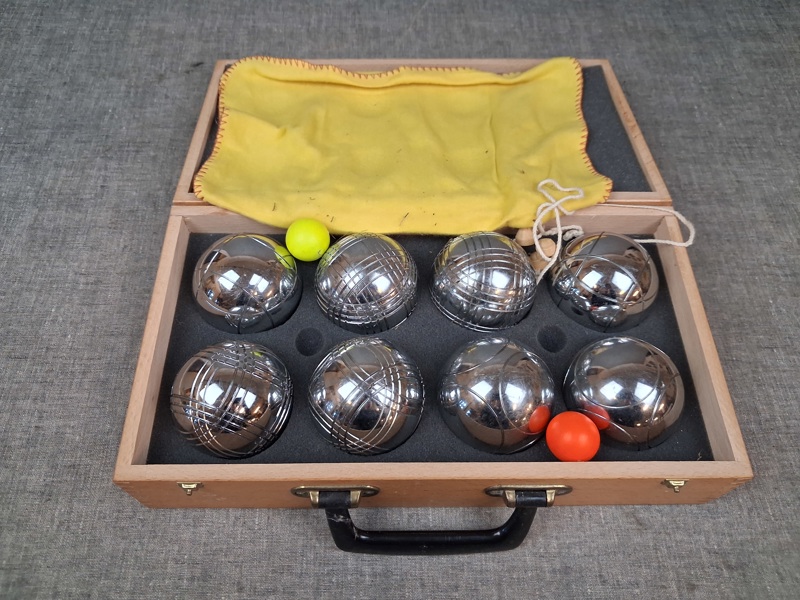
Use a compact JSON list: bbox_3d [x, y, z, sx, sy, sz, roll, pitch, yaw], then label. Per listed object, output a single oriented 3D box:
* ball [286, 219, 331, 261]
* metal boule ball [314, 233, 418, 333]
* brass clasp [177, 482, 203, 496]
[{"bbox_3d":[-0.065,-0.042,0.439,0.031,0.031,0.031,0,59,-1],"label":"ball"},{"bbox_3d":[-0.023,-0.011,0.437,0.073,0.073,0.073,0,59,-1],"label":"metal boule ball"},{"bbox_3d":[-0.120,0.109,0.359,0.014,0.018,0.004,0,59,-1],"label":"brass clasp"}]

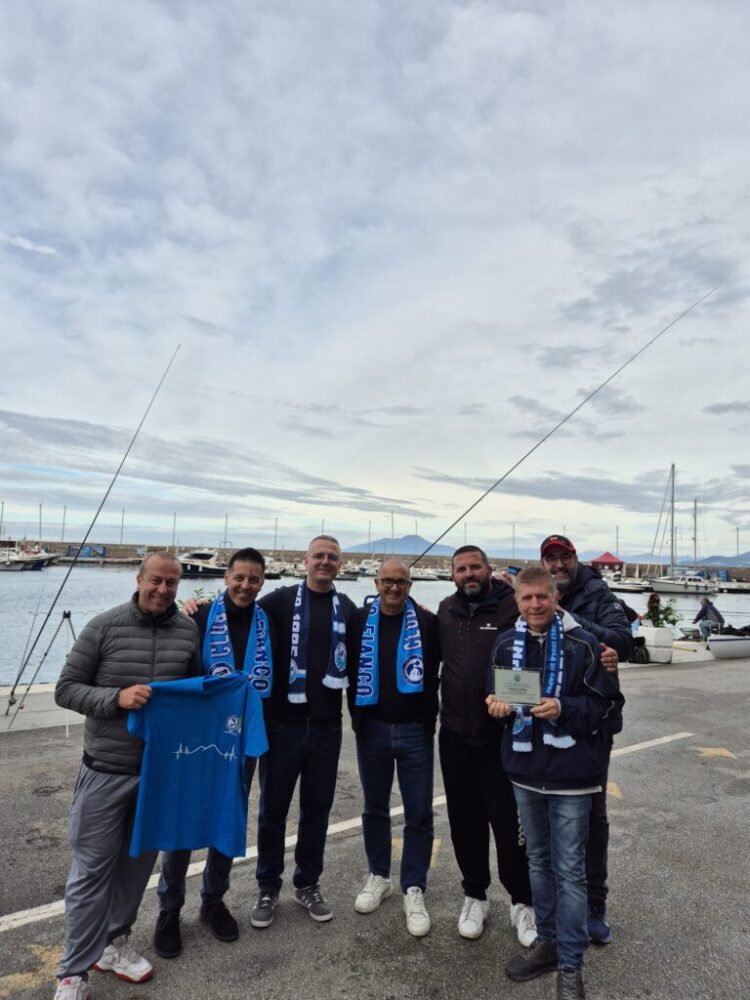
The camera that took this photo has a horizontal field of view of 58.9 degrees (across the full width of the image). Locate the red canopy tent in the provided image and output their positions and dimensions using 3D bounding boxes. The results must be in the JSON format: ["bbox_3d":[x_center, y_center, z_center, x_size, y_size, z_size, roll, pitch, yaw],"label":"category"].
[{"bbox_3d":[29.802,8.322,85.139,3.300,3.200,3.300,0,-6,25],"label":"red canopy tent"}]

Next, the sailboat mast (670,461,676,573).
[{"bbox_3d":[34.761,2.257,77.574,0.250,13.160,0.250,2,-5,0],"label":"sailboat mast"}]

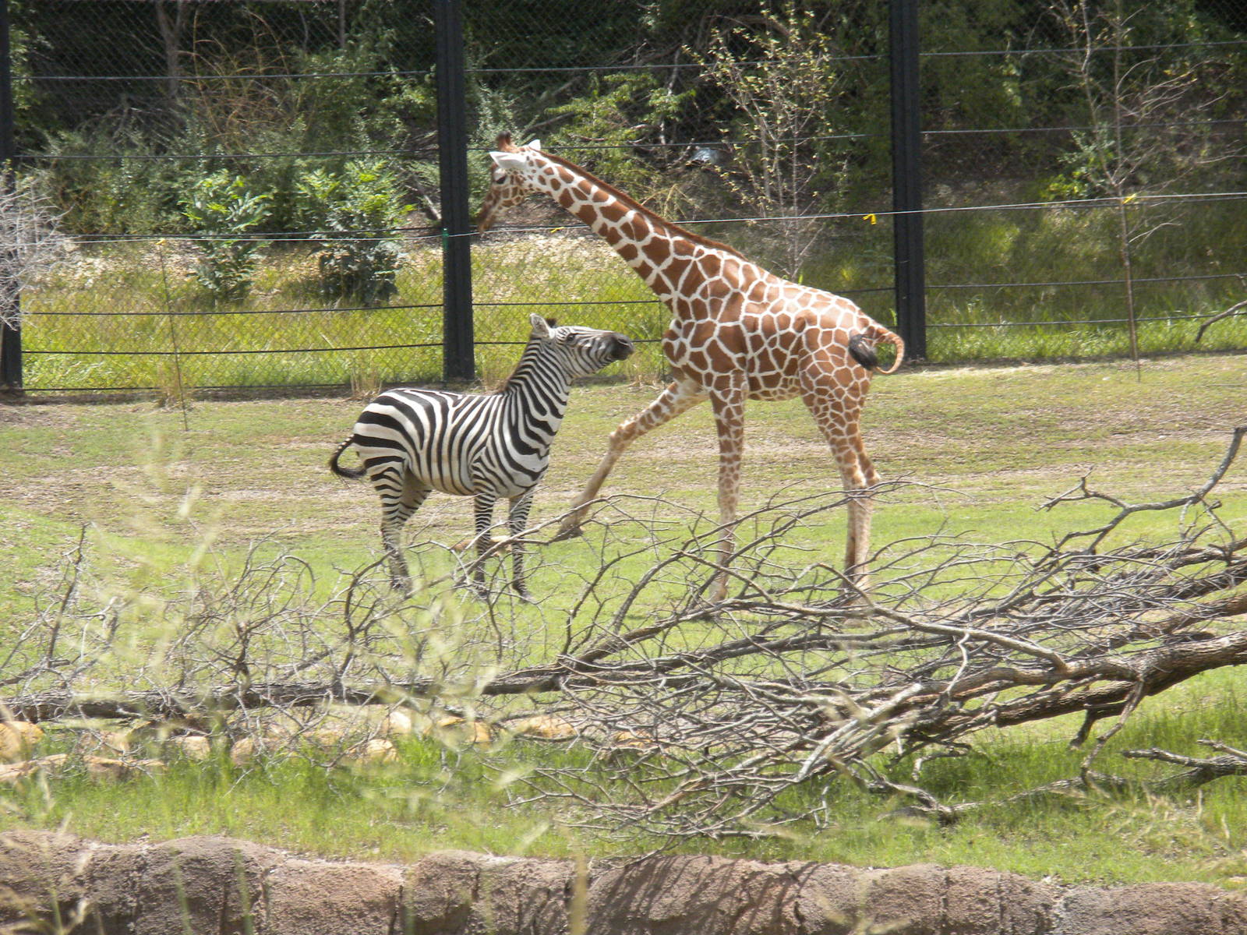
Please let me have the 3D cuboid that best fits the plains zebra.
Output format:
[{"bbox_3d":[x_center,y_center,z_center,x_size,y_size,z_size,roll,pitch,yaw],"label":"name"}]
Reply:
[{"bbox_3d":[-0.896,-0.065,54.200,1.950,1.770,0.620,2,6,32],"label":"plains zebra"}]

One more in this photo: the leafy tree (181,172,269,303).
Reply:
[{"bbox_3d":[-3.365,-1.948,72.500,0.770,1.080,0.750,-1,5,0],"label":"leafy tree"}]

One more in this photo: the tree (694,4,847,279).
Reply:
[{"bbox_3d":[1.261,-2.769,73.500,1.300,2.380,1.250,-1,5,0],"label":"tree"}]

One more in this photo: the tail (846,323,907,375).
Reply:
[{"bbox_3d":[1.604,-0.750,54.300,0.360,0.330,0.220,-1,5,0],"label":"tail"}]

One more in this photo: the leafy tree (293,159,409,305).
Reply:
[{"bbox_3d":[-2.282,-1.973,72.500,0.980,1.220,0.950,-1,5,0],"label":"leafy tree"}]

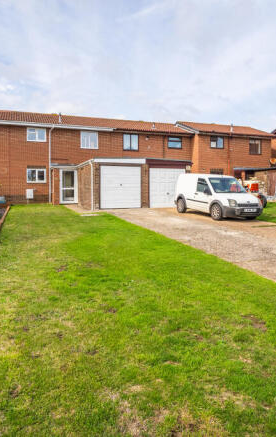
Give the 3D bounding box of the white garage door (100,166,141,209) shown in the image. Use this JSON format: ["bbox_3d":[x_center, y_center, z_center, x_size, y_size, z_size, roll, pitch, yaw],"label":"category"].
[{"bbox_3d":[-0.858,-1.585,14.965,2.170,2.120,0.100,-1,4,-19],"label":"white garage door"}]

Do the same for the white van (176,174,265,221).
[{"bbox_3d":[3.300,-0.977,12.460,1.800,1.820,4.280,-1,4,-20],"label":"white van"}]

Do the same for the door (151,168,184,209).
[{"bbox_3d":[1.627,-1.624,15.844,2.150,2.080,0.100,-1,4,-19],"label":"door"}]

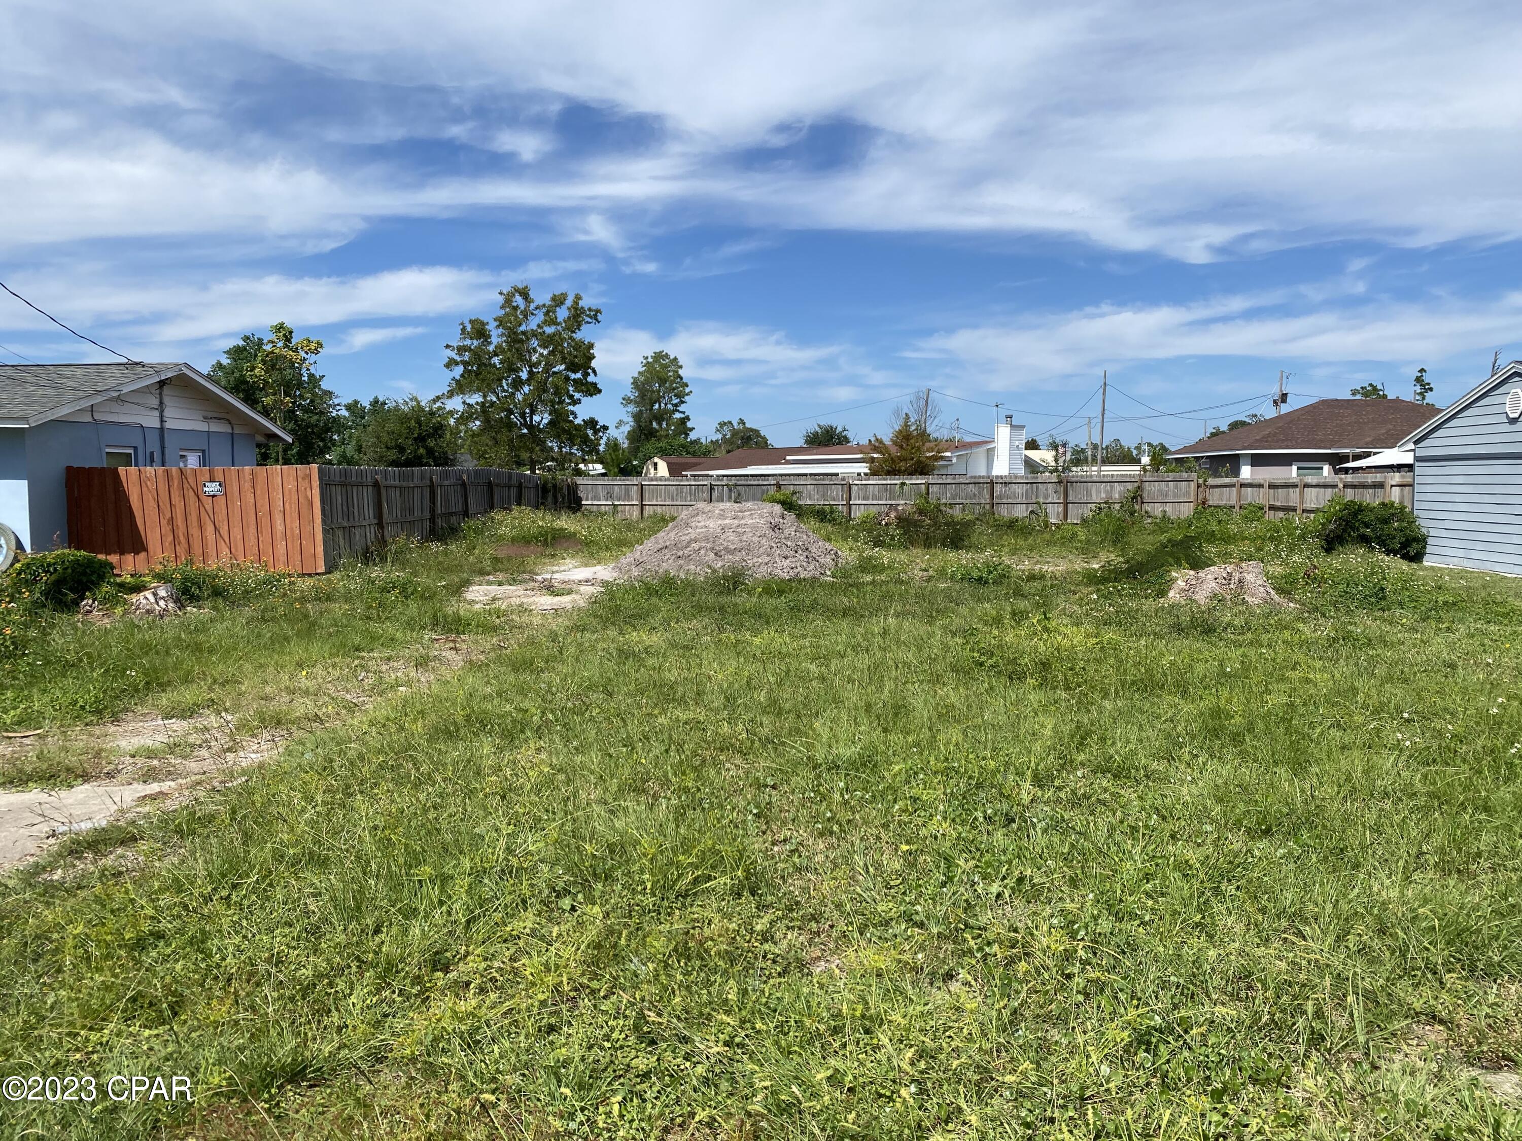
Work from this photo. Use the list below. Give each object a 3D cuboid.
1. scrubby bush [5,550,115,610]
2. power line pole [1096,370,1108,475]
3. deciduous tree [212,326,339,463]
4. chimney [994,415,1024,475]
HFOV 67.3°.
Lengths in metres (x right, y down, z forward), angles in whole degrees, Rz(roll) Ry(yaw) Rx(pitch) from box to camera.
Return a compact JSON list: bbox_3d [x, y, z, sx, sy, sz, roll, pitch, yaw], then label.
[{"bbox_3d":[-8.797,0.087,14.346,1.360,0.698,1.200,0,4,0],"label":"scrubby bush"},{"bbox_3d":[22.272,-8.693,74.551,0.260,8.655,0.260,2,4,0],"label":"power line pole"},{"bbox_3d":[-16.081,-4.728,37.753,4.400,6.829,4.400,0,4,0],"label":"deciduous tree"},{"bbox_3d":[12.354,-5.363,56.755,1.150,4.764,1.100,-3,5,-35],"label":"chimney"}]

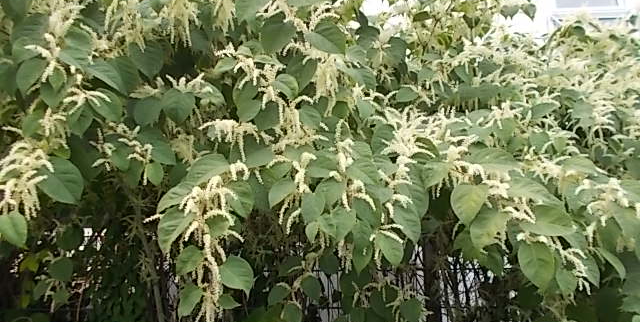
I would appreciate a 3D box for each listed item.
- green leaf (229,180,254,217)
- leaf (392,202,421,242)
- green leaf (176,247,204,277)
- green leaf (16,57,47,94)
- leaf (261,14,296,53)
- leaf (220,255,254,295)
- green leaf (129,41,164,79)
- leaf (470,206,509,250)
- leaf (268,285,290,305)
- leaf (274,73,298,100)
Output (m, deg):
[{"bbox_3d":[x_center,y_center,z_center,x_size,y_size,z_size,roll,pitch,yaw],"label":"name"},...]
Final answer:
[{"bbox_3d":[-0.265,0.126,1.620,0.089,0.138,0.030,-24,-23,-22],"label":"green leaf"},{"bbox_3d":[0.288,0.201,1.600,0.083,0.143,0.030,-24,-22,2],"label":"leaf"},{"bbox_3d":[-0.445,0.342,1.650,0.108,0.091,0.024,-34,-21,-34],"label":"green leaf"},{"bbox_3d":[-1.080,-0.320,1.800,0.102,0.151,0.033,29,-31,-23],"label":"green leaf"},{"bbox_3d":[-0.186,-0.566,2.150,0.151,0.192,0.030,13,-14,-2],"label":"leaf"},{"bbox_3d":[-0.278,0.386,1.620,0.107,0.141,0.031,-33,-24,-29],"label":"leaf"},{"bbox_3d":[-0.650,-0.376,1.800,0.131,0.148,0.030,-6,3,-21],"label":"green leaf"},{"bbox_3d":[0.652,0.264,1.850,0.119,0.198,0.030,28,-18,33],"label":"leaf"},{"bbox_3d":[-0.177,0.588,2.100,0.111,0.082,0.024,-34,-26,-26],"label":"leaf"},{"bbox_3d":[-0.146,-0.326,2.100,0.099,0.132,0.030,-32,-13,-20],"label":"leaf"}]

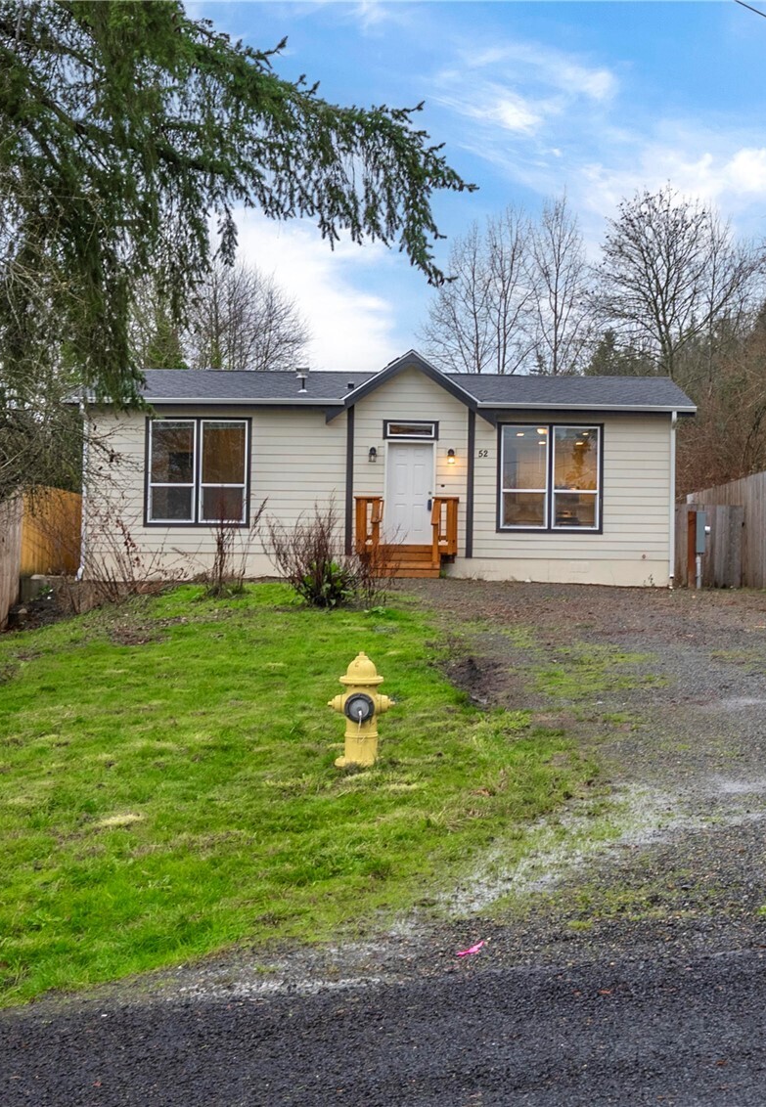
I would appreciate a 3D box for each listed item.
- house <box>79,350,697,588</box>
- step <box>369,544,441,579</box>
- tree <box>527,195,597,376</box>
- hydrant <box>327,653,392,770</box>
[{"bbox_3d":[0.040,-1.780,25.700,12.350,4.850,8.200,1,-1,2],"label":"house"},{"bbox_3d":[0.420,0.140,21.250,1.350,0.660,1.200,1,-1,2],"label":"step"},{"bbox_3d":[8.030,-7.800,50.000,3.400,16.800,3.400,1,-1,0],"label":"tree"},{"bbox_3d":[-0.142,1.010,7.150,0.440,0.745,0.410,1,-1,2],"label":"hydrant"}]

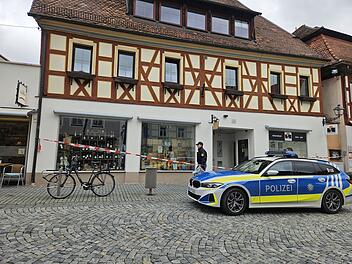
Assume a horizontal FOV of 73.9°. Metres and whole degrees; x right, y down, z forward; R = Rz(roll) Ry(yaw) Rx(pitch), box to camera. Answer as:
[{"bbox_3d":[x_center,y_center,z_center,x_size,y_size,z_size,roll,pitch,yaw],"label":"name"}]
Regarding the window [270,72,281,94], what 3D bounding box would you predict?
[{"bbox_3d":[5.623,-2.729,13.165,0.655,1.272,0.120,3,-8,-16],"label":"window"}]

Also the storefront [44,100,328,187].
[{"bbox_3d":[1.608,0.688,10.797,13.980,3.410,0.600,2,-6,-18],"label":"storefront"}]

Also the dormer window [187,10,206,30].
[{"bbox_3d":[1.009,-5.391,11.413,1.040,0.900,0.200,2,-6,-18],"label":"dormer window"}]

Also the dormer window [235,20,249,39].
[{"bbox_3d":[3.925,-6.097,13.954,0.961,0.999,0.120,3,-8,-17],"label":"dormer window"}]

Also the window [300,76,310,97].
[{"bbox_3d":[7.605,-2.657,13.735,0.678,1.236,0.120,3,-8,-16],"label":"window"}]

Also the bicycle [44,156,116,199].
[{"bbox_3d":[-2.601,1.320,6.623,1.820,1.080,0.580,5,-9,-33],"label":"bicycle"}]

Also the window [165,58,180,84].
[{"bbox_3d":[-0.171,-2.735,10.432,0.730,1.210,0.160,2,-6,-18],"label":"window"}]

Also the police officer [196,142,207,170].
[{"bbox_3d":[1.027,1.342,9.306,0.420,1.850,0.500,2,-6,-11],"label":"police officer"}]

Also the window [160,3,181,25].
[{"bbox_3d":[-0.282,-6.355,12.676,1.179,1.056,0.120,3,-8,-17],"label":"window"}]

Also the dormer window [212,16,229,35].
[{"bbox_3d":[2.595,-6.134,13.545,1.112,0.964,0.120,3,-8,-17],"label":"dormer window"}]

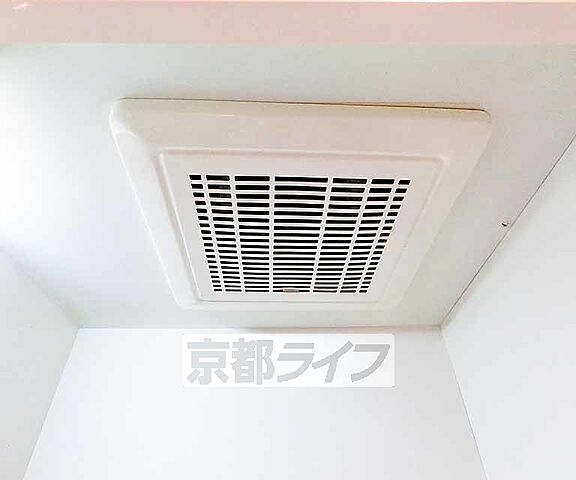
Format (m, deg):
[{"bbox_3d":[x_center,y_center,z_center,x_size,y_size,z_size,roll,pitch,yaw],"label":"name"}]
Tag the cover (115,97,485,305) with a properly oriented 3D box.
[{"bbox_3d":[0.011,0.006,0.437,0.375,0.022,0.375,1,-41,-2],"label":"cover"}]

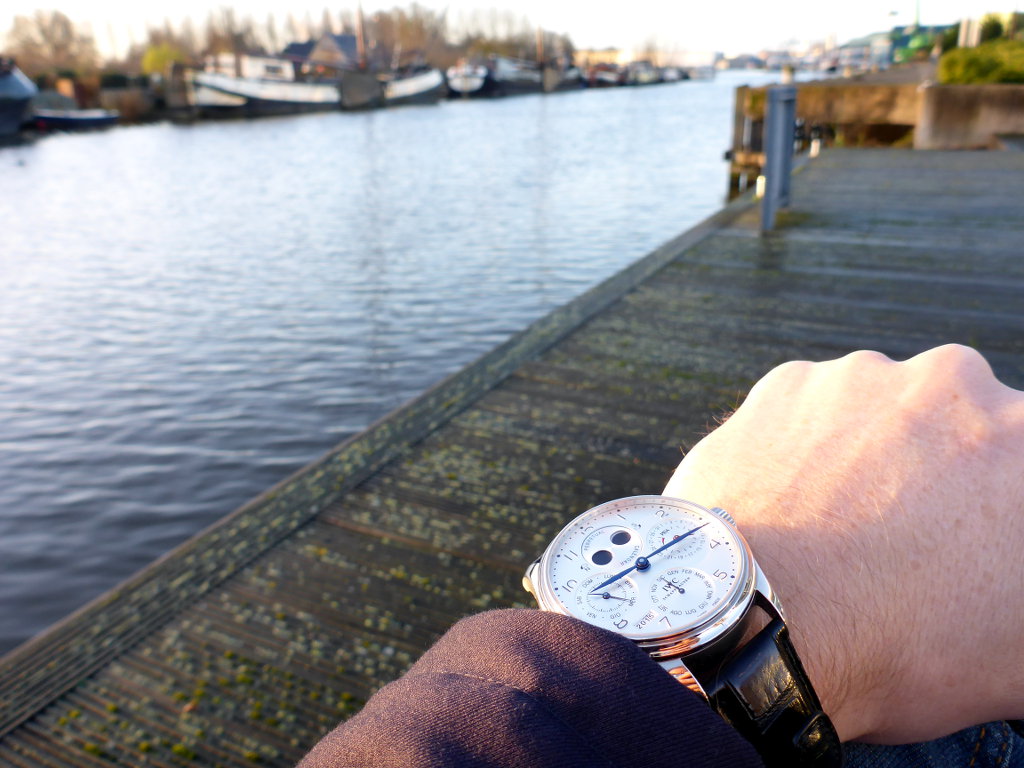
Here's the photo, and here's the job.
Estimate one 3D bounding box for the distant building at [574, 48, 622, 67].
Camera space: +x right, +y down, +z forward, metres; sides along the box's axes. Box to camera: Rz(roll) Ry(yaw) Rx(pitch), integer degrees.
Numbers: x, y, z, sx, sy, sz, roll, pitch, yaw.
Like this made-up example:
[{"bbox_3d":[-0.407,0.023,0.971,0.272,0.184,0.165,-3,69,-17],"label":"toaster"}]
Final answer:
[{"bbox_3d":[19.500,-74.663,190.922,10.500,5.300,9.000,2,21,6],"label":"distant building"}]

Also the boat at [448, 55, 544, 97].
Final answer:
[{"bbox_3d":[-1.200,-27.318,73.600,4.000,3.200,14.000,7,22,17],"label":"boat"}]

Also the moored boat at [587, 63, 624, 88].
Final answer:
[{"bbox_3d":[11.200,-37.435,100.245,2.600,2.900,8.000,9,23,21],"label":"moored boat"}]

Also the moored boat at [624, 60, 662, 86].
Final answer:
[{"bbox_3d":[18.000,-42.520,113.288,2.900,3.000,9.000,8,23,20],"label":"moored boat"}]

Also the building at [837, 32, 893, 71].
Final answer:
[{"bbox_3d":[95.000,-89.358,222.768,13.000,9.200,11.000,8,23,20],"label":"building"}]

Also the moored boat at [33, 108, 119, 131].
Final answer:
[{"bbox_3d":[-19.000,-11.623,36.246,1.350,0.800,3.400,10,23,24],"label":"moored boat"}]

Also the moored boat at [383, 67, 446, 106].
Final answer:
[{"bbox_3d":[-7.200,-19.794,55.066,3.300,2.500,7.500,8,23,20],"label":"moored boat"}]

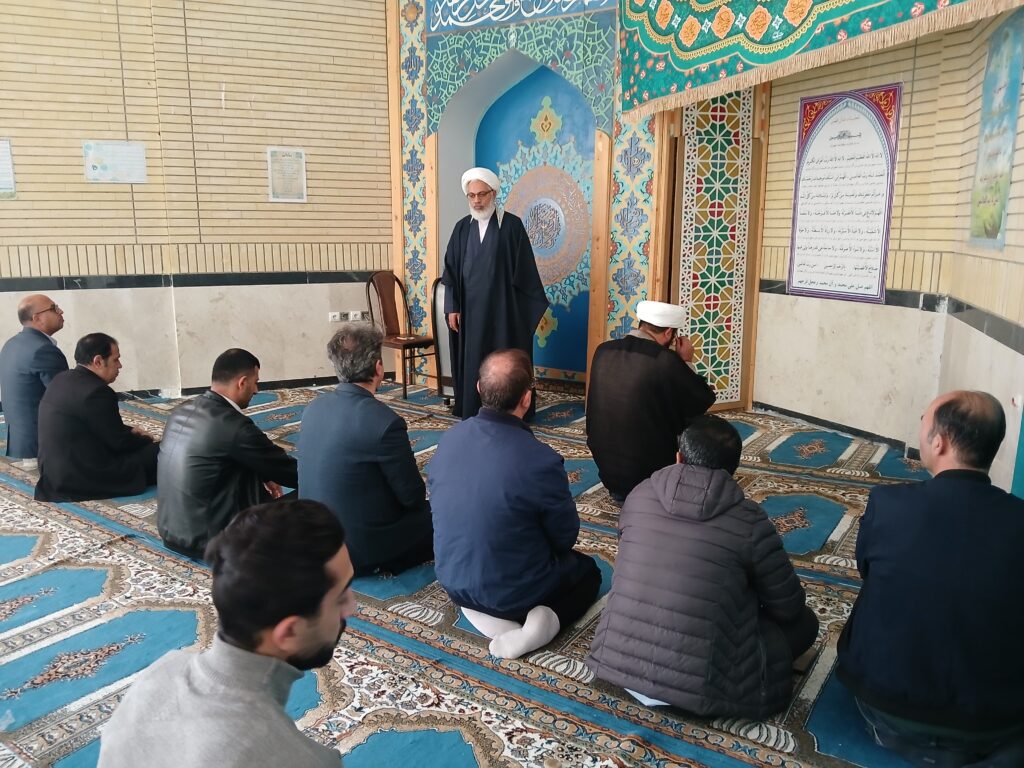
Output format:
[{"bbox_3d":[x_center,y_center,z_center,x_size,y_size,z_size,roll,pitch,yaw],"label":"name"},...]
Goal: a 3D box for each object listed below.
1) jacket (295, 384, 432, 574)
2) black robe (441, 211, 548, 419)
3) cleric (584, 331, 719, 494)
[{"bbox_3d":[-0.552,0.324,3.043,0.530,0.700,0.560,7,12,35],"label":"jacket"},{"bbox_3d":[-0.133,-0.499,5.649,0.740,1.460,0.500,4,11,22],"label":"black robe"},{"bbox_3d":[0.729,0.134,3.983,0.620,0.800,0.660,7,12,35],"label":"cleric"}]

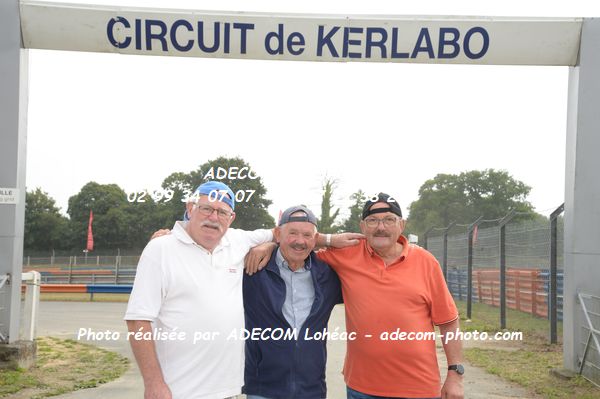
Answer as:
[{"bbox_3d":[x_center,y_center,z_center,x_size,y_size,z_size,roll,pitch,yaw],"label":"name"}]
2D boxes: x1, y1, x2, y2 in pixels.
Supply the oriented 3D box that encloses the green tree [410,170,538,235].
[{"bbox_3d":[21.920,2.150,122.000,16.200,12.200,15.000,1,-3,0],"label":"green tree"}]

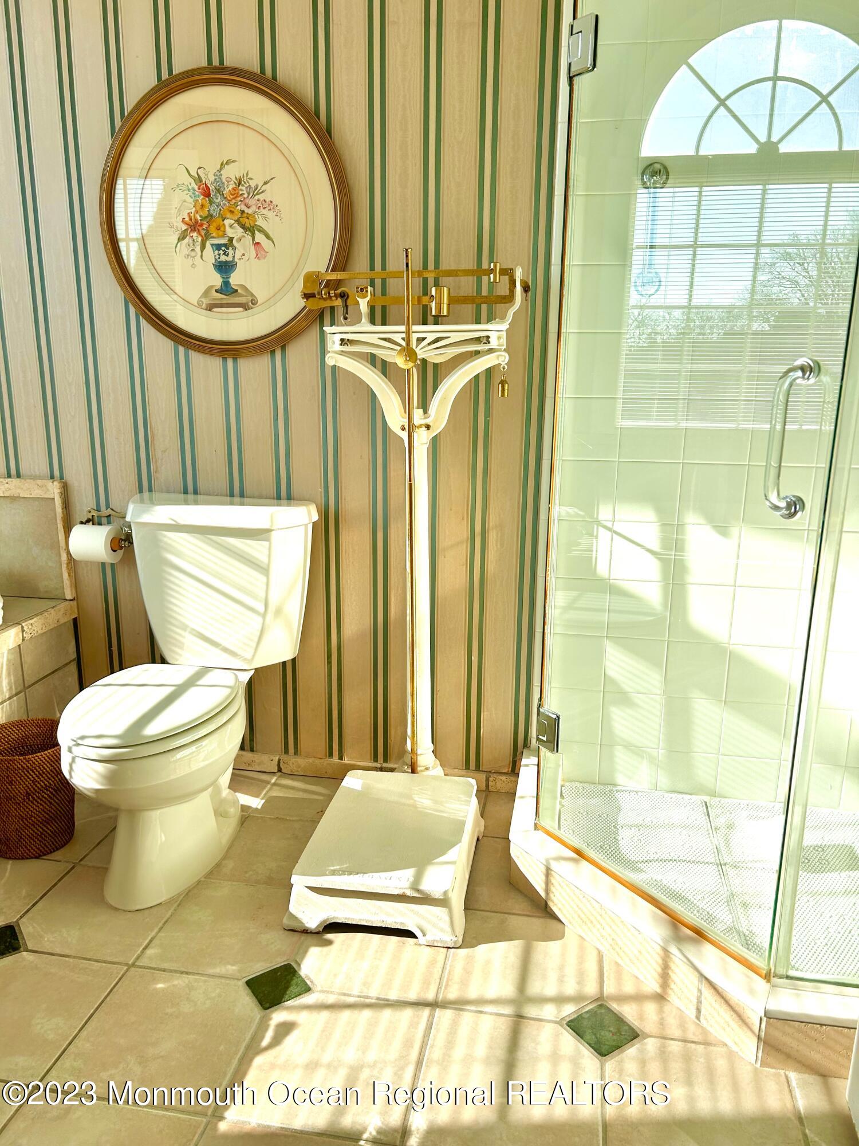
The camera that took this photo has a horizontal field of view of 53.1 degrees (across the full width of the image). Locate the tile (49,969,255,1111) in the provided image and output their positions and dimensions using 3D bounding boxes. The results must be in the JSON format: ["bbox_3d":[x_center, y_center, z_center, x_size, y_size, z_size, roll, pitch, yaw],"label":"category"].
[{"bbox_3d":[-0.467,0.822,1.531,0.297,0.010,0.297,3,14,10],"label":"tile"}]

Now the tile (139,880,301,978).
[{"bbox_3d":[-0.413,0.752,1.823,0.297,0.010,0.297,3,14,10],"label":"tile"}]

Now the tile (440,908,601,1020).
[{"bbox_3d":[0.187,0.783,1.719,0.297,0.010,0.297,3,14,10],"label":"tile"}]

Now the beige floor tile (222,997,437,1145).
[{"bbox_3d":[-0.167,0.837,1.479,0.297,0.010,0.297,3,14,10],"label":"beige floor tile"}]

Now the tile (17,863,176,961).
[{"bbox_3d":[-0.713,0.737,1.875,0.297,0.010,0.297,3,14,10],"label":"tile"}]

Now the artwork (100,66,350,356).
[{"bbox_3d":[-0.523,-0.899,2.179,0.658,0.682,0.030,3,14,10],"label":"artwork"}]

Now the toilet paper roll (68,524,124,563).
[{"bbox_3d":[-0.913,-0.079,2.365,0.105,0.101,0.101,3,14,10],"label":"toilet paper roll"}]

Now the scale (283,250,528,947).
[{"bbox_3d":[-0.088,0.004,1.900,0.545,1.417,0.586,3,14,10],"label":"scale"}]

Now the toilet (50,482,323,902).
[{"bbox_3d":[-0.594,0.274,2.068,0.480,0.800,0.770,3,14,10],"label":"toilet"}]

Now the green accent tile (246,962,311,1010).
[{"bbox_3d":[-0.290,0.795,1.651,0.091,0.010,0.091,-9,16,-34],"label":"green accent tile"}]

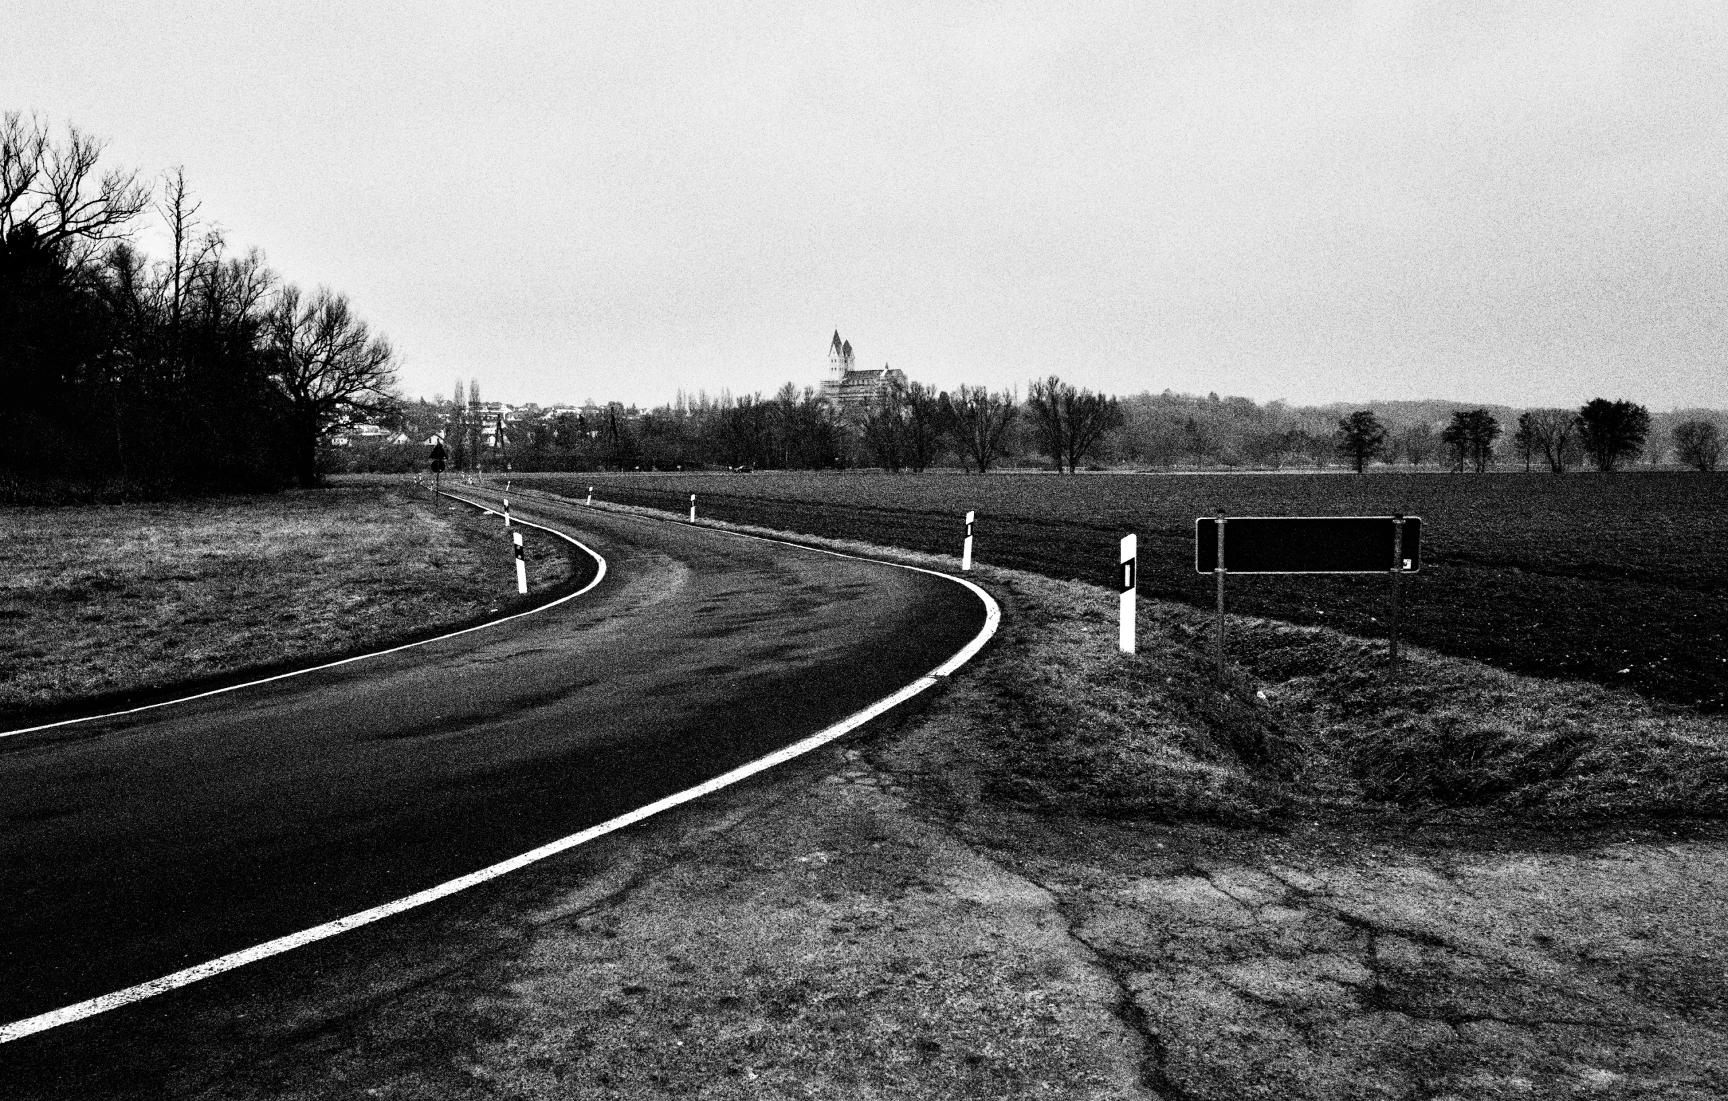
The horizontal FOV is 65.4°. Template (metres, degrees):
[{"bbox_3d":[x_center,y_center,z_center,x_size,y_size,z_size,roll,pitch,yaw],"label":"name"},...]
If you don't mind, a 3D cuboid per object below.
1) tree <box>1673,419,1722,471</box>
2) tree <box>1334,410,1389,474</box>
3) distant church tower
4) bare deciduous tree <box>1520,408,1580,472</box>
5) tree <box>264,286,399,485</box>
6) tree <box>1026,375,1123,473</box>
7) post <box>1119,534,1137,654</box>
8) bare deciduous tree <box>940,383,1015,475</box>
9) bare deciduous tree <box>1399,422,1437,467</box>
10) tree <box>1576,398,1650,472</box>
[{"bbox_3d":[179.522,-22.713,290.000,10.443,11.357,9.920,2,4,32],"label":"tree"},{"bbox_3d":[97.843,-21.420,265.000,10.574,12.772,10.045,1,4,20],"label":"tree"},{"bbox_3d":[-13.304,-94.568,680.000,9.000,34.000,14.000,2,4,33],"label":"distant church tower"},{"bbox_3d":[140.300,-22.643,275.000,11.776,12.978,11.187,2,4,27],"label":"bare deciduous tree"},{"bbox_3d":[-46.705,-14.515,118.000,11.484,17.536,10.910,-1,4,-22],"label":"tree"},{"bbox_3d":[39.255,-23.597,250.000,17.518,18.325,16.642,1,4,9],"label":"tree"},{"bbox_3d":[2.202,0.362,11.200,0.120,1.000,0.100,2,4,25],"label":"post"},{"bbox_3d":[22.344,-23.677,262.000,14.534,17.100,13.807,0,4,5],"label":"bare deciduous tree"},{"bbox_3d":[135.914,-26.012,330.000,8.992,11.266,8.543,1,4,22],"label":"bare deciduous tree"},{"bbox_3d":[150.346,-23.180,270.000,14.452,14.640,13.730,2,4,29],"label":"tree"}]

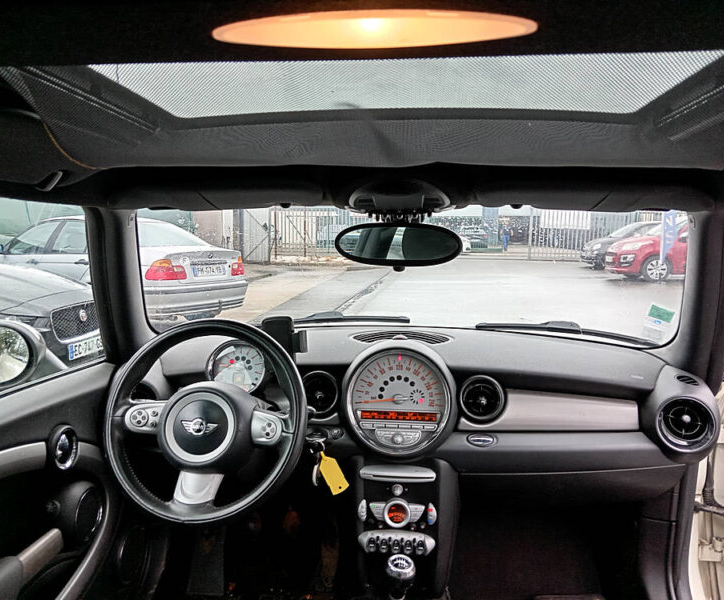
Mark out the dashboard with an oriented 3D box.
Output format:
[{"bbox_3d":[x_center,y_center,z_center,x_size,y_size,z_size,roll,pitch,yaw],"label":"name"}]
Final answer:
[{"bbox_3d":[0.099,0.225,1.441,1.380,0.300,0.420,1,6,5],"label":"dashboard"}]

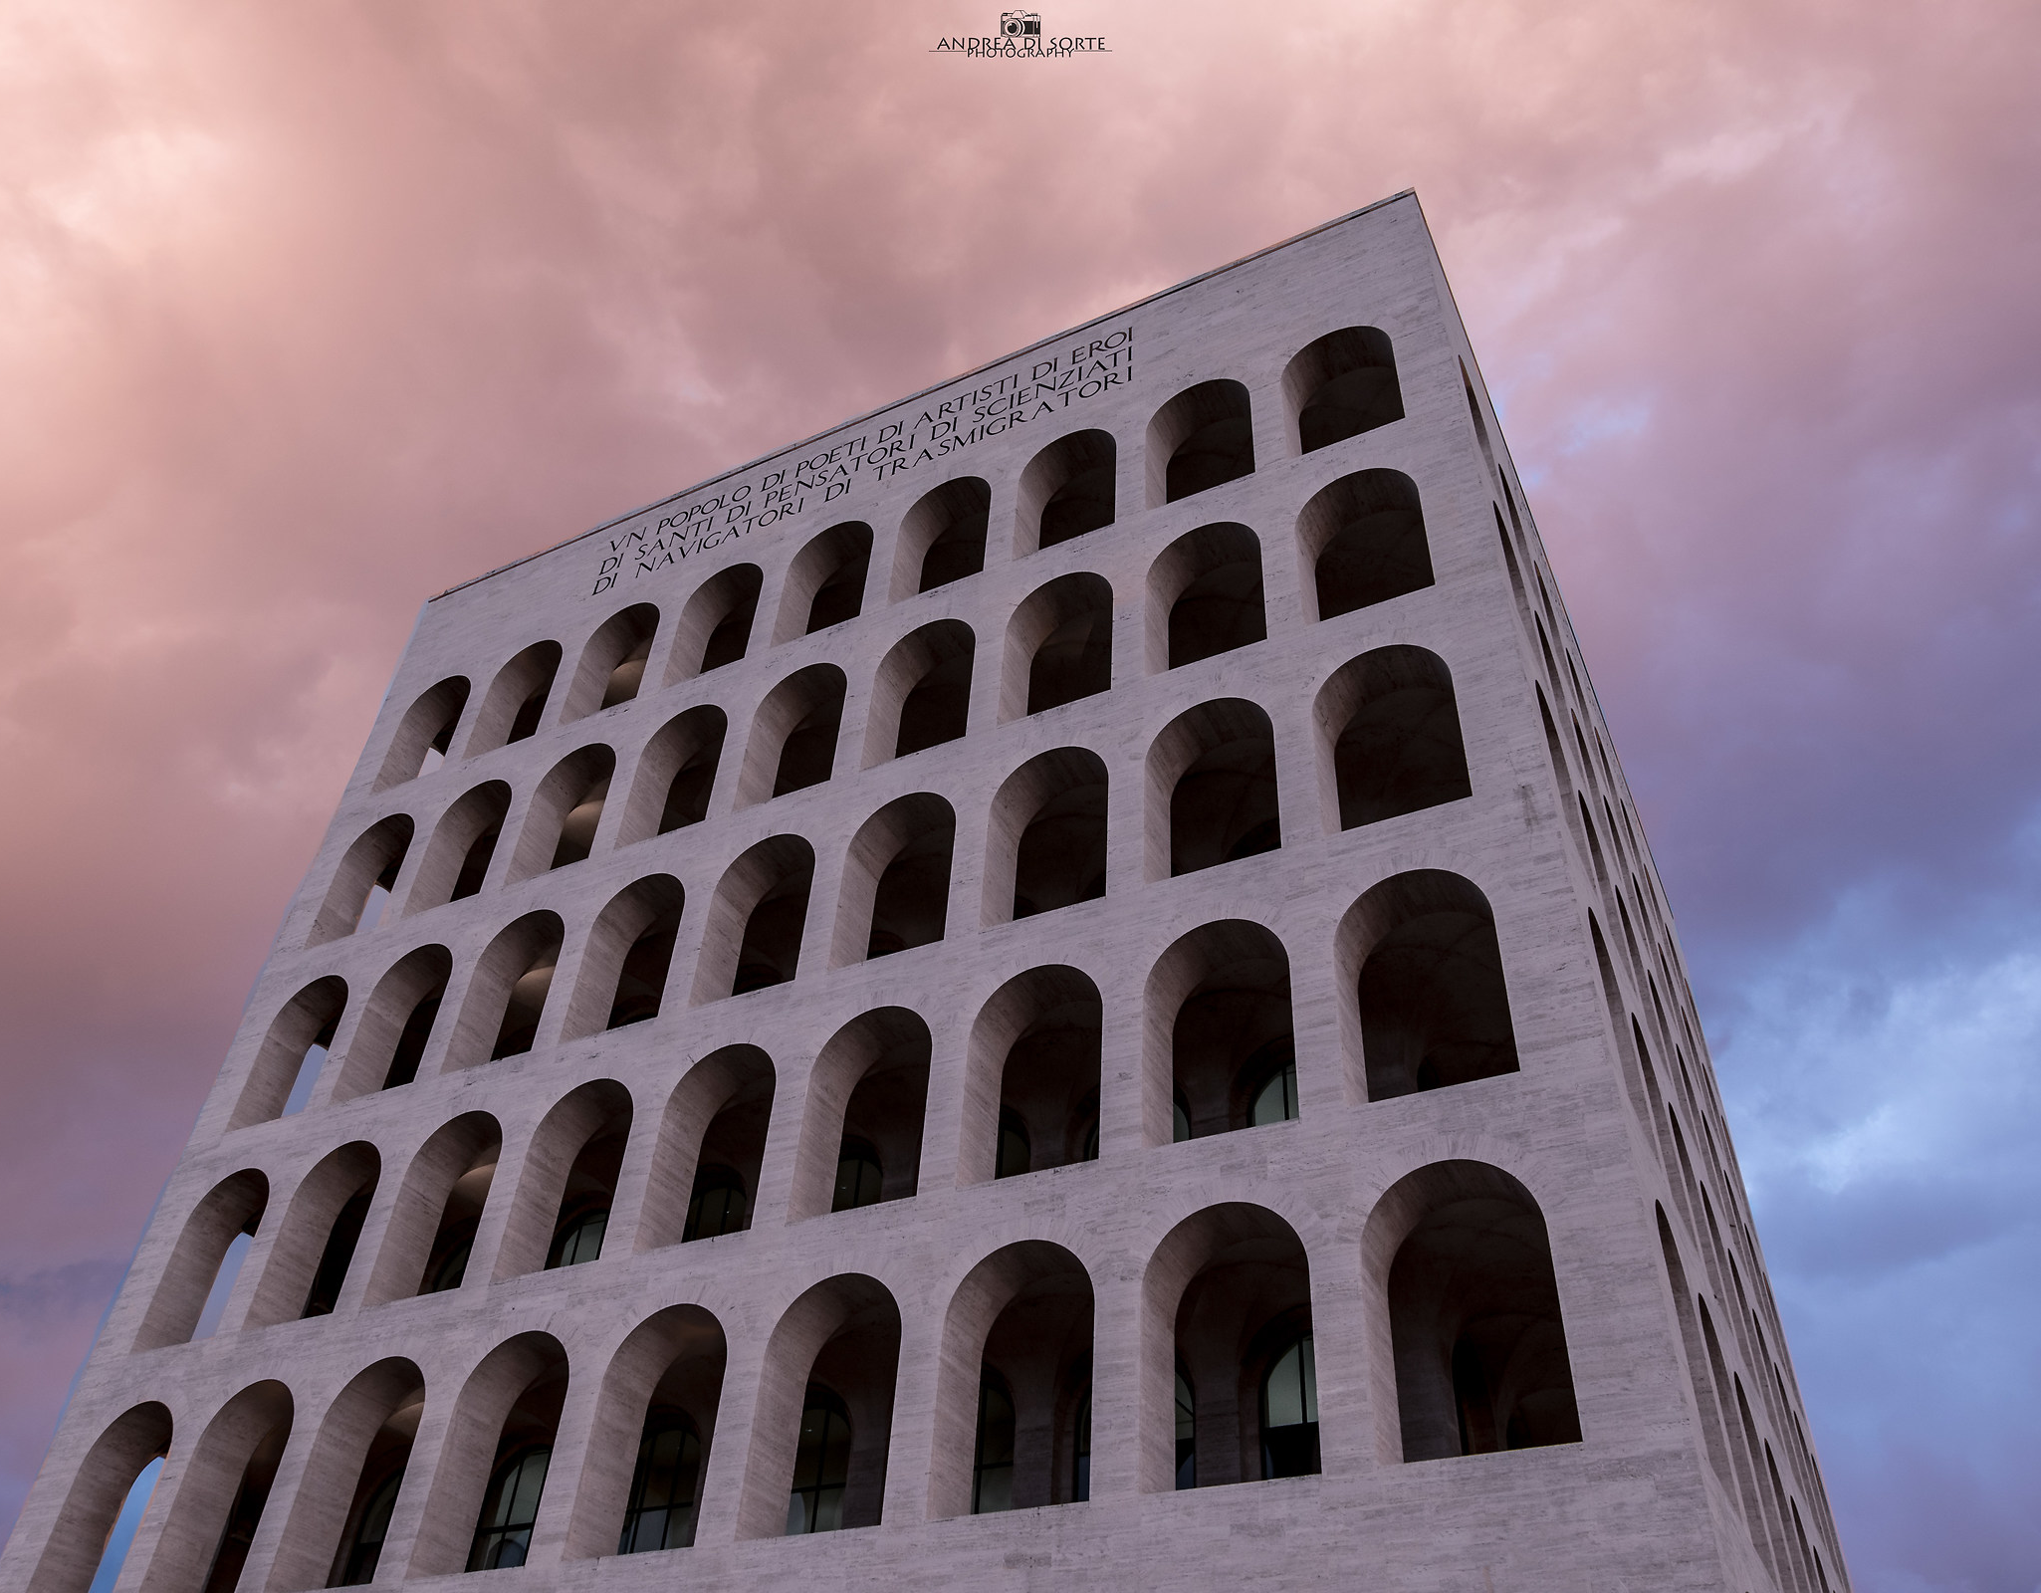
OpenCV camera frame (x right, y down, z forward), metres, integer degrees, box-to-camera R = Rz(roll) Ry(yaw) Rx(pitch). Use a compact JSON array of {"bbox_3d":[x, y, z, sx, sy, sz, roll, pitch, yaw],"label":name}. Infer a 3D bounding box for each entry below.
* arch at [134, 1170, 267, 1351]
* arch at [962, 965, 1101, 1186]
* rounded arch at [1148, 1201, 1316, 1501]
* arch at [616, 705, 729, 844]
[{"bbox_3d":[-26.913,16.076,54.428,3.996,6.340,1.937,-17,-46,22],"label":"arch"},{"bbox_3d":[0.763,7.695,42.714,3.996,6.340,1.937,-17,-46,22],"label":"arch"},{"bbox_3d":[4.943,12.366,35.398,3.996,6.340,1.937,-17,-46,22],"label":"rounded arch"},{"bbox_3d":[-11.282,-0.522,54.810,3.710,5.840,1.800,-17,-46,22],"label":"arch"}]

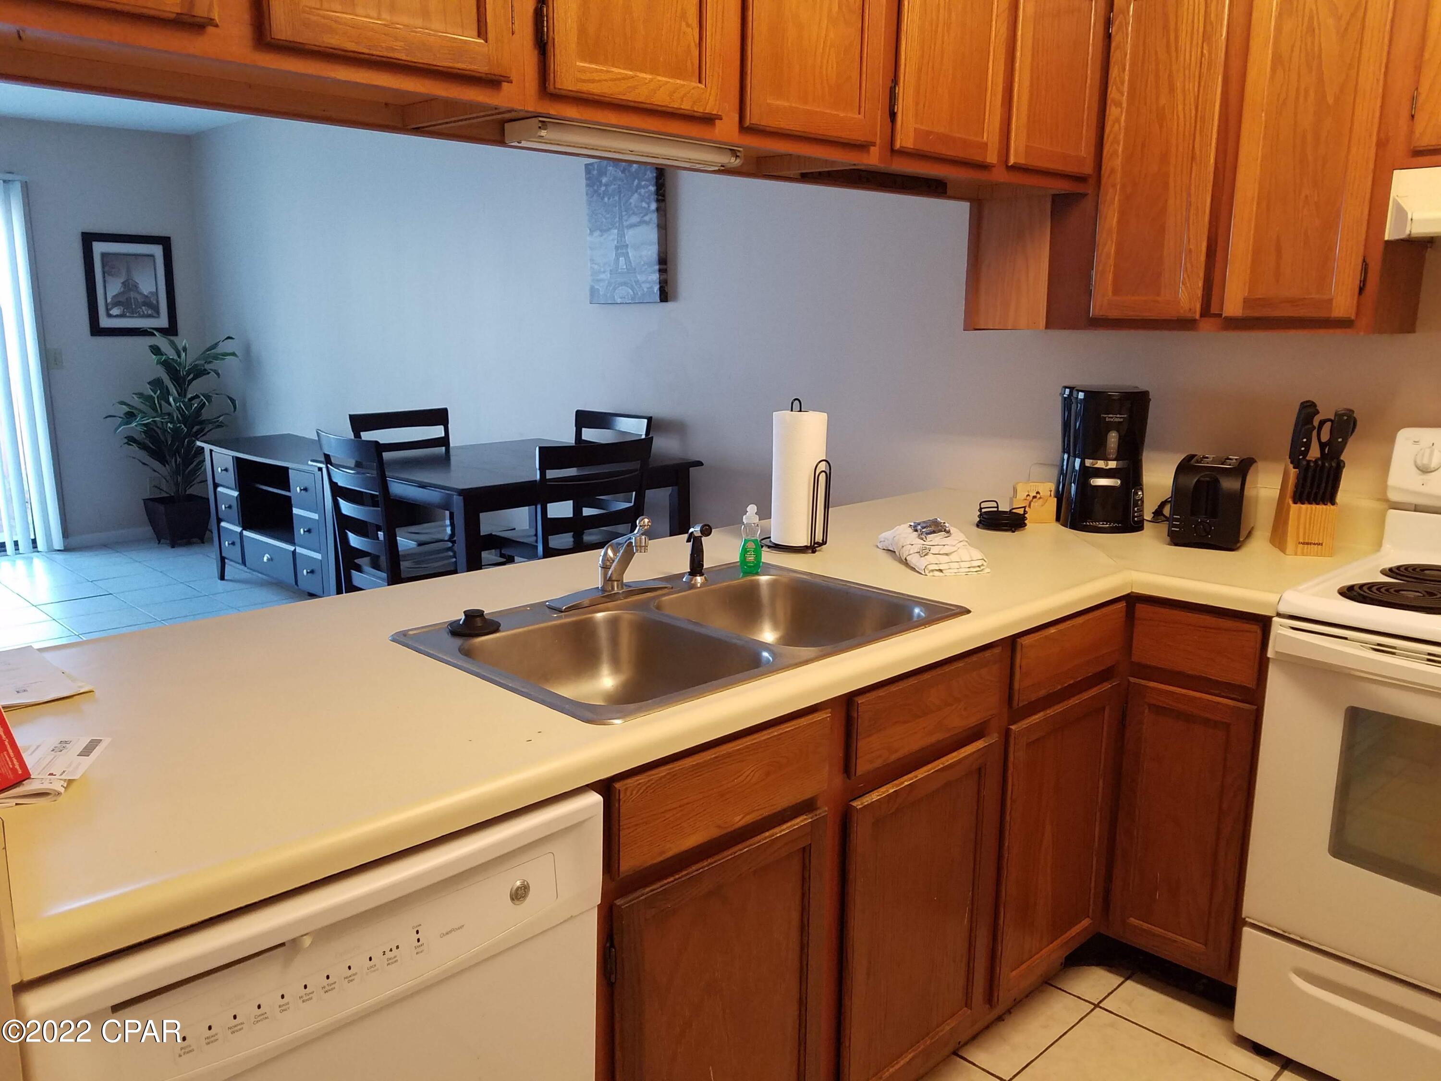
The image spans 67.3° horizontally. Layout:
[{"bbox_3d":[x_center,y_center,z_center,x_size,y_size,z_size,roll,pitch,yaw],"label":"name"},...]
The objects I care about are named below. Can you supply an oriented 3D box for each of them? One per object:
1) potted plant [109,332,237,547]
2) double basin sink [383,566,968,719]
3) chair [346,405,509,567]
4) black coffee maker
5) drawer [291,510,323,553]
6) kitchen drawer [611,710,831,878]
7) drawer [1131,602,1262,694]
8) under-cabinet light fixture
[{"bbox_3d":[-3.382,-0.625,6.722,0.770,1.340,0.770,-10,16,-43],"label":"potted plant"},{"bbox_3d":[-0.045,0.220,1.822,0.838,0.180,0.557,-10,16,-43],"label":"double basin sink"},{"bbox_3d":[-1.109,0.031,4.281,0.500,1.045,0.445,11,16,43],"label":"chair"},{"bbox_3d":[0.937,-0.207,2.694,0.188,0.335,0.250,2,11,8],"label":"black coffee maker"},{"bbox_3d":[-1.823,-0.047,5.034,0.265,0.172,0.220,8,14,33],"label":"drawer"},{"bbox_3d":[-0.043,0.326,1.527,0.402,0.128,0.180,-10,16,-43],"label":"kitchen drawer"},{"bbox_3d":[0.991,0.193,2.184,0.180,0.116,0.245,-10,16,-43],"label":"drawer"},{"bbox_3d":[-0.152,-0.670,1.850,0.440,0.033,0.084,-10,16,-43],"label":"under-cabinet light fixture"}]

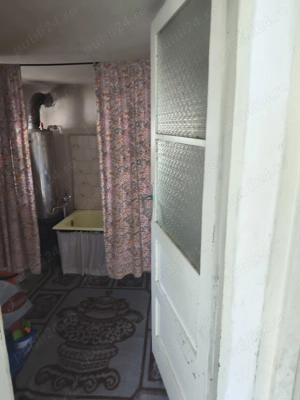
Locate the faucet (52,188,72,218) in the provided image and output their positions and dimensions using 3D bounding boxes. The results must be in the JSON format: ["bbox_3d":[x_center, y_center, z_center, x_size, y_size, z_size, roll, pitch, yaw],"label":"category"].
[{"bbox_3d":[-0.990,0.040,3.000,0.140,0.320,0.200,11,17,41],"label":"faucet"}]

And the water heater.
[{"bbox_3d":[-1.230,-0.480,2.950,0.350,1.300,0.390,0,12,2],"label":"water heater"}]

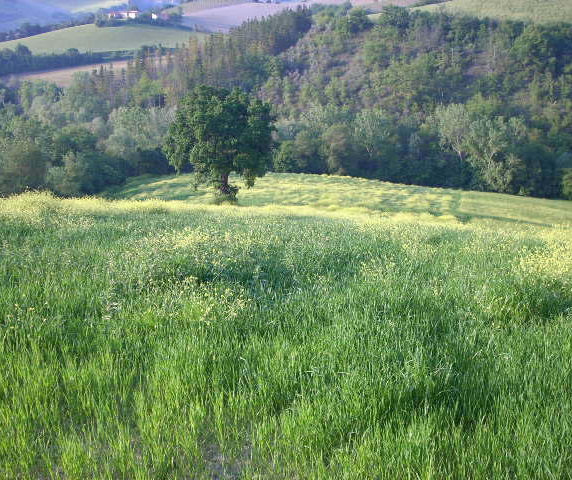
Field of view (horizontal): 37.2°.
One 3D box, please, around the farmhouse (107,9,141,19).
[{"bbox_3d":[-124.377,-173.635,654.175,24.500,7.500,10.500,-2,14,-9],"label":"farmhouse"}]

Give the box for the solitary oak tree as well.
[{"bbox_3d":[-6.854,-9.647,85.629,11.008,11.742,11.008,0,13,0],"label":"solitary oak tree"}]

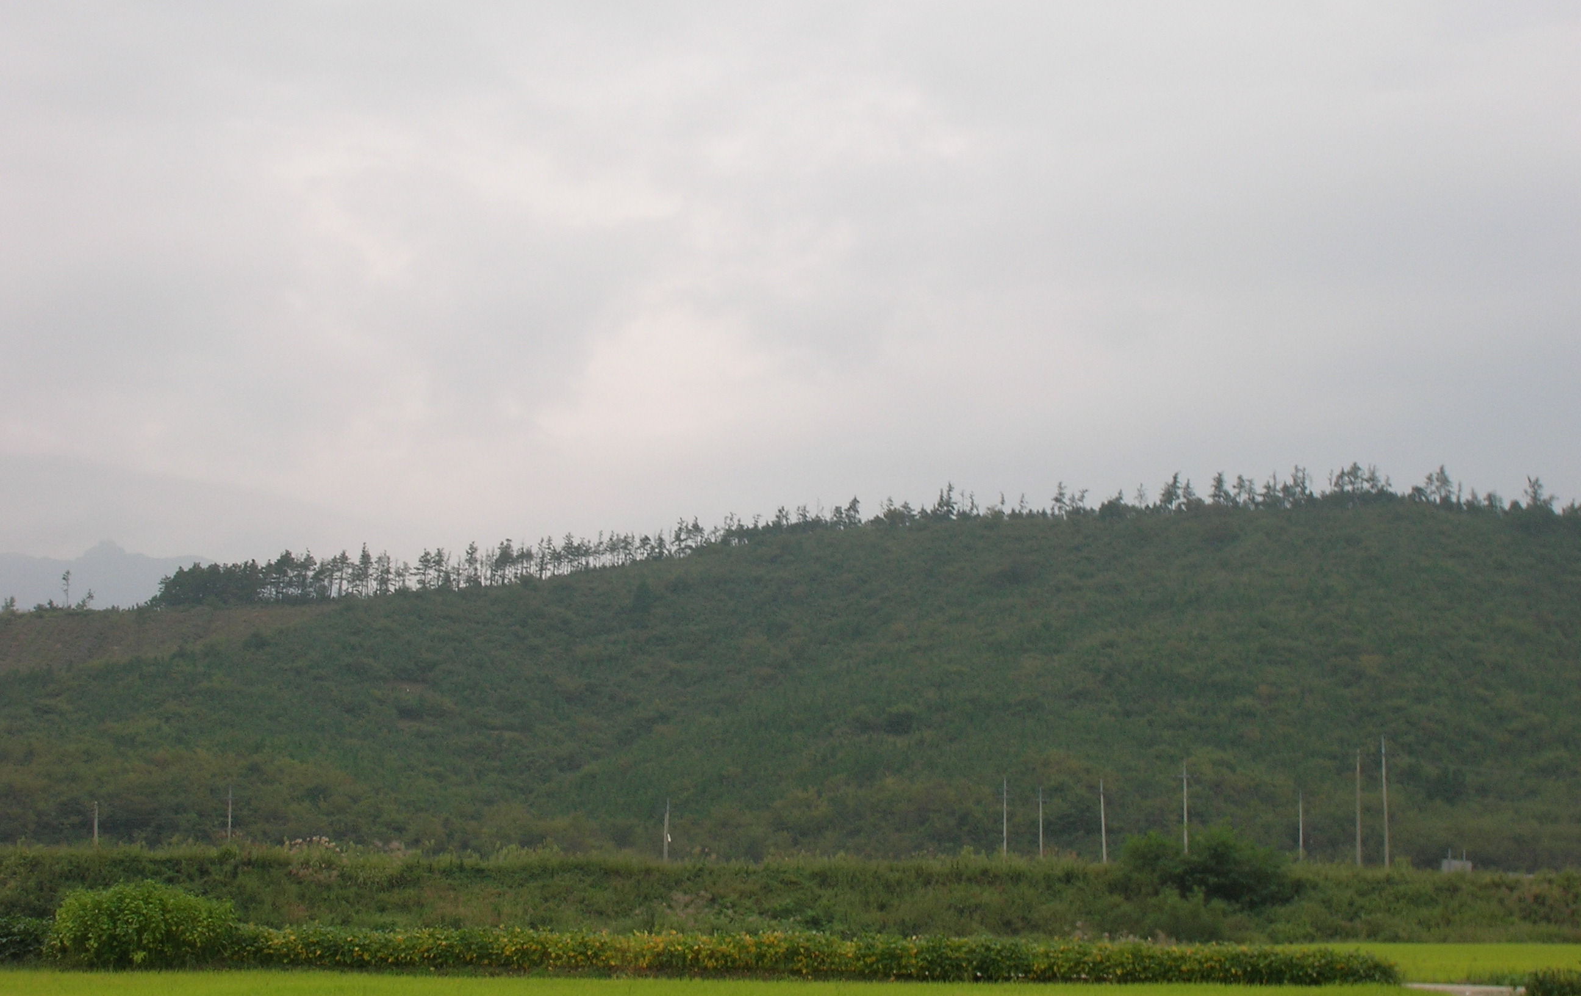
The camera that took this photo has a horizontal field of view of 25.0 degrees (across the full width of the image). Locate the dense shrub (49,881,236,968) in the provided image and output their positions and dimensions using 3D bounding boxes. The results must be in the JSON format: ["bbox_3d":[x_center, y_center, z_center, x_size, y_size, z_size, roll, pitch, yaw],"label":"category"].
[{"bbox_3d":[-9.811,6.478,54.000,2.800,1.400,2.100,0,-6,0],"label":"dense shrub"}]

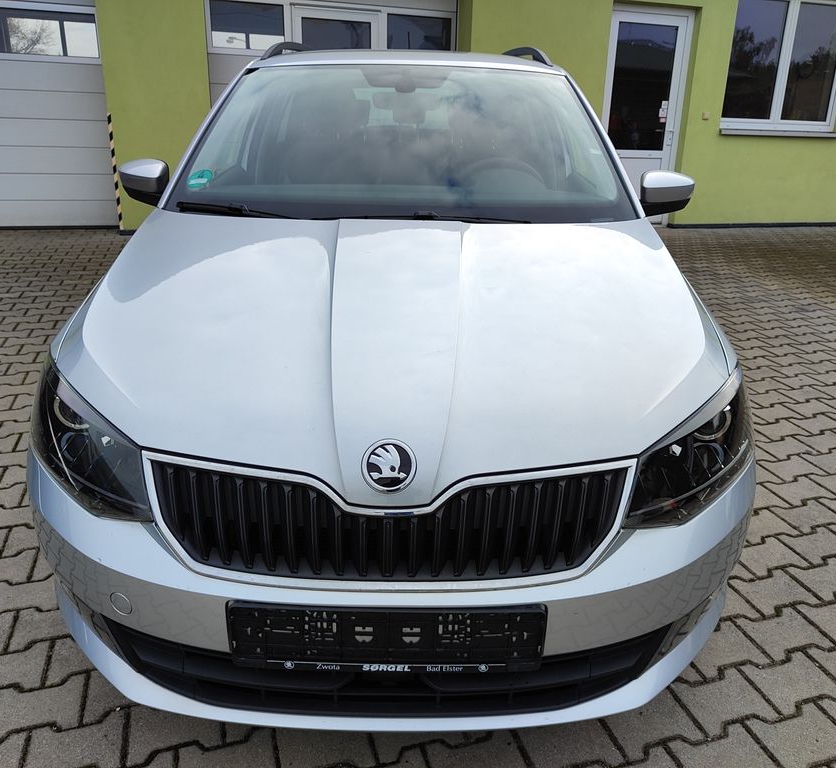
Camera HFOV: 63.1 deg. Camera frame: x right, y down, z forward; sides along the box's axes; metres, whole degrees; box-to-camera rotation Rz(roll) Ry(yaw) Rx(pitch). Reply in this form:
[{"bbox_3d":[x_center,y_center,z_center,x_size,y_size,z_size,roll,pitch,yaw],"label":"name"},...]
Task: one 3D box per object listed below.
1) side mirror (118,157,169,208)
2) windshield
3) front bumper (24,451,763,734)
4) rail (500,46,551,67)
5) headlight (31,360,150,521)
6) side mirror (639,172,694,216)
[{"bbox_3d":[-0.918,-0.679,2.305,0.210,0.160,0.150,1,23,0],"label":"side mirror"},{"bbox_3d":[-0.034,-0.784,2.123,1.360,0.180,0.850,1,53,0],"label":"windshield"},{"bbox_3d":[-0.054,0.362,1.374,1.680,0.440,0.540,1,23,0],"label":"front bumper"},{"bbox_3d":[0.506,-1.614,3.385,0.070,0.090,1.750,1,23,0],"label":"rail"},{"bbox_3d":[-0.660,0.092,1.356,0.400,0.190,0.480,1,23,0],"label":"headlight"},{"bbox_3d":[0.846,-0.644,2.307,0.210,0.160,0.150,1,23,0],"label":"side mirror"}]

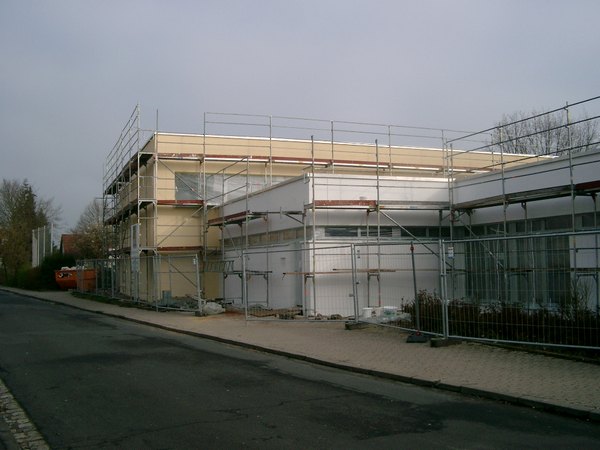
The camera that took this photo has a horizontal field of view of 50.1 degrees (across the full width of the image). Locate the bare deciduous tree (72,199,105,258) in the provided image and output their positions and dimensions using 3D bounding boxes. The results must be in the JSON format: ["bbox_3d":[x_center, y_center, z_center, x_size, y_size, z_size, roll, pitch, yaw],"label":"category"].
[{"bbox_3d":[-19.320,1.475,59.999,5.000,7.895,5.000,0,-3,-18],"label":"bare deciduous tree"}]

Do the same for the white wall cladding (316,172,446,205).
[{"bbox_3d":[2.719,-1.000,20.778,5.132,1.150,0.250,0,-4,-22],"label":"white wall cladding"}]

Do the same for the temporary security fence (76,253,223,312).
[{"bbox_3d":[-8.658,2.520,30.106,0.700,2.000,21.200,1,-4,-29],"label":"temporary security fence"}]

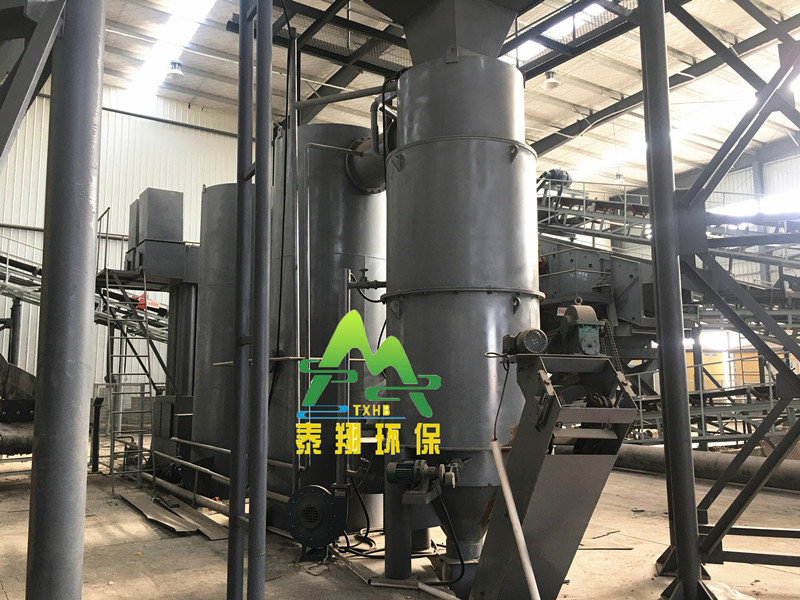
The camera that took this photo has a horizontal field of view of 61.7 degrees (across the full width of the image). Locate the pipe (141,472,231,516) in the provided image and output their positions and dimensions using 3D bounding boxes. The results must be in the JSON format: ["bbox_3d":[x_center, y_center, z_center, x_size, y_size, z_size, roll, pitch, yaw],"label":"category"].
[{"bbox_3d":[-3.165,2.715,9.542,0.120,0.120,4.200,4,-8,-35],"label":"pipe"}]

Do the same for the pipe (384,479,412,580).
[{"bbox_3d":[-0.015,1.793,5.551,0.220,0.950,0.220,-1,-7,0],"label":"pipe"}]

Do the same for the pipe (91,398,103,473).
[{"bbox_3d":[-5.516,2.456,12.208,0.160,1.310,0.160,-1,-7,0],"label":"pipe"}]

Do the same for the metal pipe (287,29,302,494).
[{"bbox_3d":[-1.072,-0.378,6.852,0.085,5.096,0.085,0,-7,-9],"label":"metal pipe"}]

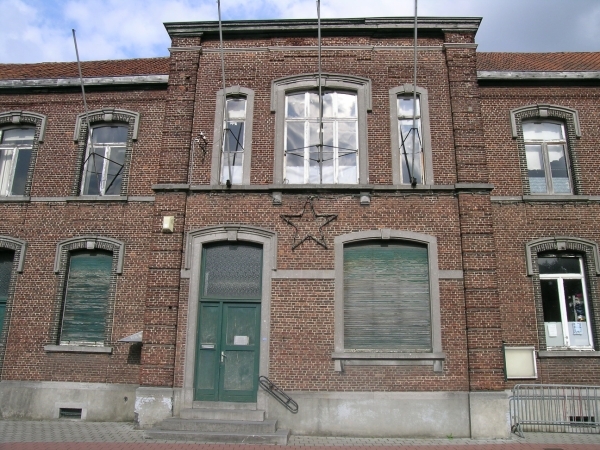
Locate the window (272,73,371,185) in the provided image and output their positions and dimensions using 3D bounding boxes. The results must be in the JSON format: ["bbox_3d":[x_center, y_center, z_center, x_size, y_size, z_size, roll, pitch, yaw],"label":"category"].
[{"bbox_3d":[0.541,-2.458,12.375,2.530,3.070,0.320,0,-15,3],"label":"window"}]

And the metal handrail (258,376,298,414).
[{"bbox_3d":[-0.474,3.731,10.653,0.890,0.760,0.140,0,-15,3],"label":"metal handrail"}]

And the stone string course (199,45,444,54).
[{"bbox_3d":[0.534,-4.638,12.833,6.490,0.160,0.160,0,-15,3],"label":"stone string course"}]

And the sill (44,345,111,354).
[{"bbox_3d":[-5.417,3.081,11.945,1.710,0.150,0.250,0,-14,3],"label":"sill"}]

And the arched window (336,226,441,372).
[{"bbox_3d":[1.995,1.690,11.187,2.490,3.180,0.350,0,-15,3],"label":"arched window"}]

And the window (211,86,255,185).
[{"bbox_3d":[-1.702,-2.316,12.541,1.010,2.760,0.240,0,-14,3],"label":"window"}]

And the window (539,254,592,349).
[{"bbox_3d":[6.423,1.829,11.738,1.100,2.360,0.130,0,-14,3],"label":"window"}]

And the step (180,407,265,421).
[{"bbox_3d":[-1.678,4.156,10.627,1.840,0.182,0.370,0,-14,3],"label":"step"}]

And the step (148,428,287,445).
[{"bbox_3d":[-1.658,4.416,10.161,2.890,0.156,0.865,0,-15,3],"label":"step"}]

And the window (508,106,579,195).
[{"bbox_3d":[6.398,-1.970,12.607,1.800,2.550,0.270,0,-14,3],"label":"window"}]

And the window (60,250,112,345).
[{"bbox_3d":[-5.409,1.836,12.386,1.160,2.420,0.130,0,-14,3],"label":"window"}]

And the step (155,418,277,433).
[{"bbox_3d":[-1.707,4.268,10.373,2.450,0.162,0.700,0,-14,3],"label":"step"}]

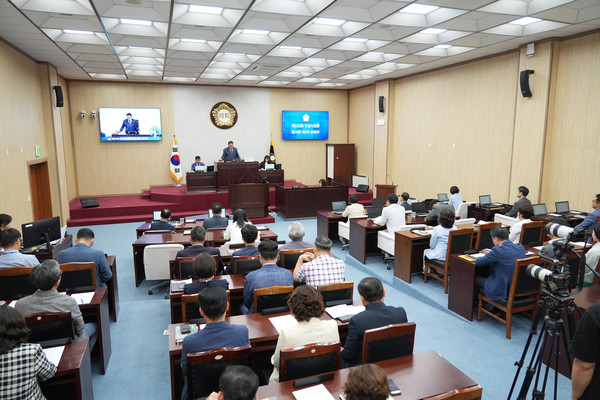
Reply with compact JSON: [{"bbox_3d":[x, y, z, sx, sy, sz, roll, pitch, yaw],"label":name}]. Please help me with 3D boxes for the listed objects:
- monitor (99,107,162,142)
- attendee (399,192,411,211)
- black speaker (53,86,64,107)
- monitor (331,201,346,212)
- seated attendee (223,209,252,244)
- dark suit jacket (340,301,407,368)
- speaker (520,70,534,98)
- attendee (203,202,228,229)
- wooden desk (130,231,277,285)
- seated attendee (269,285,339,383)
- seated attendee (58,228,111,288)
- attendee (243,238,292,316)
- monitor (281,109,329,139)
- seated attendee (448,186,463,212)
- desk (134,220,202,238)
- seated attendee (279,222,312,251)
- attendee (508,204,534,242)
[{"bbox_3d":[-6.397,-2.855,15.202,2.160,1.230,0.090,-3,10,-19],"label":"monitor"},{"bbox_3d":[2.384,0.441,9.400,0.520,1.270,0.750,-5,10,-26],"label":"attendee"},{"bbox_3d":[-6.935,-2.993,11.534,0.250,0.600,0.200,13,15,30],"label":"black speaker"},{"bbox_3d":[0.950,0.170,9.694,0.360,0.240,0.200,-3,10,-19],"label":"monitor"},{"bbox_3d":[-1.110,0.767,7.134,0.520,1.240,0.750,-3,9,-15],"label":"seated attendee"},{"bbox_3d":[0.532,1.050,3.145,0.520,0.630,0.420,-3,9,-16],"label":"dark suit jacket"},{"bbox_3d":[5.069,-2.605,8.932,0.220,0.620,0.170,-16,13,-17],"label":"speaker"},{"bbox_3d":[-1.623,0.650,7.860,0.500,1.243,0.750,-3,9,-15],"label":"attendee"},{"bbox_3d":[-1.646,1.010,7.228,2.420,0.740,0.700,-2,9,-13],"label":"wooden desk"},{"bbox_3d":[-0.007,1.226,2.985,0.500,1.260,0.720,-3,10,-19],"label":"seated attendee"},{"bbox_3d":[-2.543,0.962,4.873,0.560,1.250,0.780,-3,9,-13],"label":"seated attendee"},{"bbox_3d":[-0.346,1.005,4.111,0.500,1.314,0.780,-3,9,-15],"label":"attendee"},{"bbox_3d":[0.277,-3.257,17.534,2.160,1.230,0.080,-3,10,-19],"label":"monitor"},{"bbox_3d":[3.985,0.276,10.545,0.480,1.270,0.720,-4,10,-24],"label":"seated attendee"},{"bbox_3d":[-2.674,0.891,8.483,1.250,0.750,0.780,-2,9,-9],"label":"desk"},{"bbox_3d":[-0.072,0.862,5.314,0.480,1.224,0.750,-2,9,-14],"label":"seated attendee"},{"bbox_3d":[3.699,0.688,6.743,0.500,1.230,0.750,-3,10,-19],"label":"attendee"}]

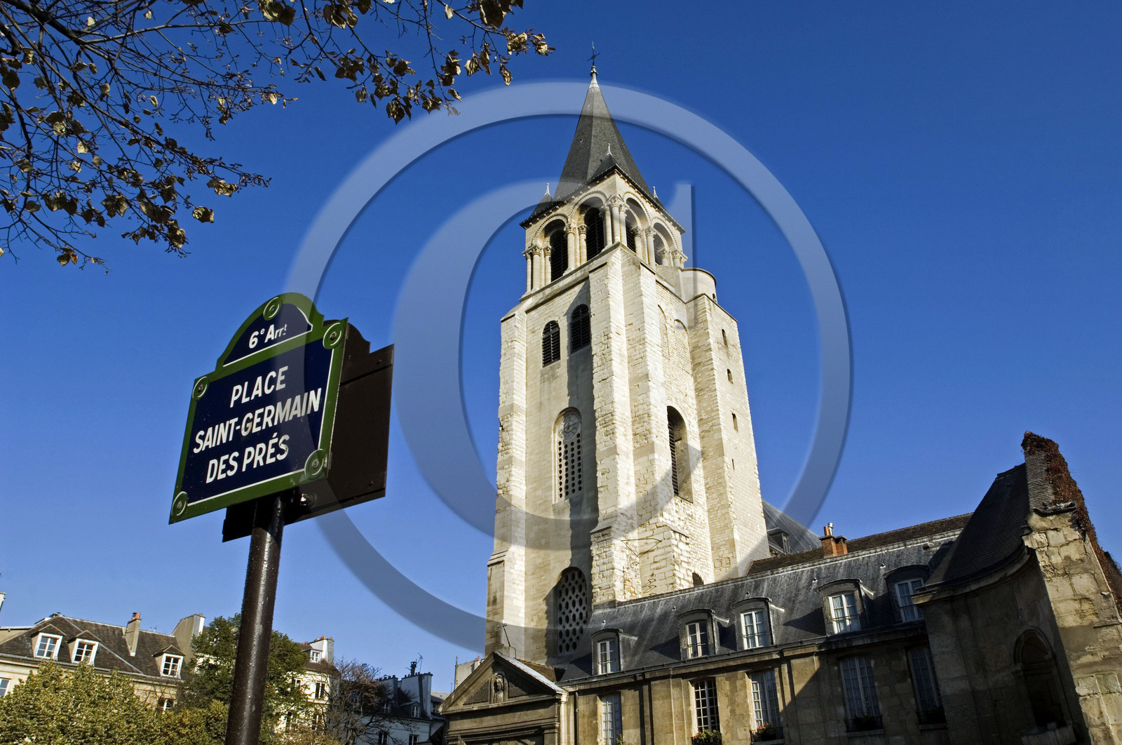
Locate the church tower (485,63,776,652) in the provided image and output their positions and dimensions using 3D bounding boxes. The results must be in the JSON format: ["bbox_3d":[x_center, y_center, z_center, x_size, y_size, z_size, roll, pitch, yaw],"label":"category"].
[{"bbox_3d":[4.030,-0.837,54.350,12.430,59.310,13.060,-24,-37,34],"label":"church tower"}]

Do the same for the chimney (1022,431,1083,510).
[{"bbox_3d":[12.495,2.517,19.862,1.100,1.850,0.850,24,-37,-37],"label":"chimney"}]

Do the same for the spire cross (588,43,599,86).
[{"bbox_3d":[2.926,-27.419,69.094,1.350,6.020,0.700,-24,-37,34],"label":"spire cross"}]

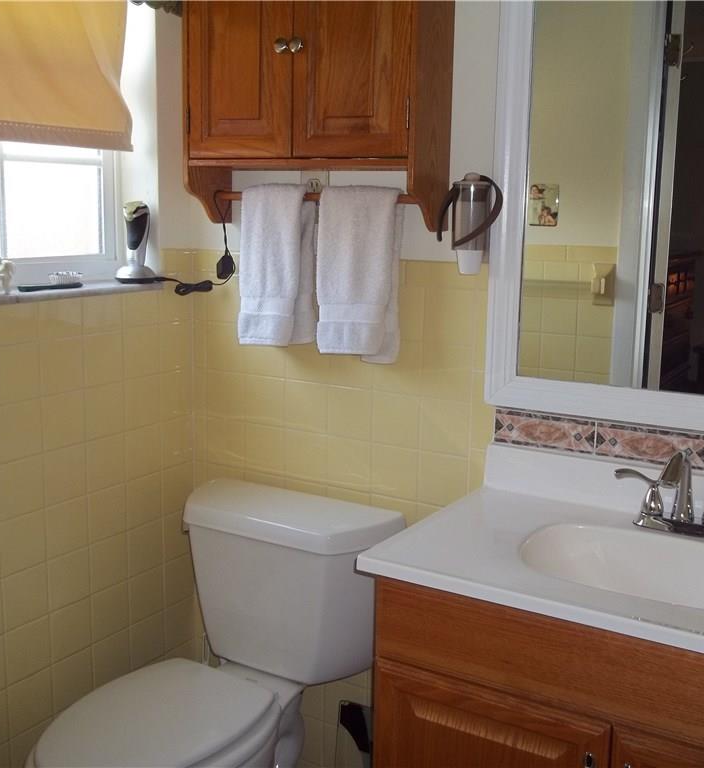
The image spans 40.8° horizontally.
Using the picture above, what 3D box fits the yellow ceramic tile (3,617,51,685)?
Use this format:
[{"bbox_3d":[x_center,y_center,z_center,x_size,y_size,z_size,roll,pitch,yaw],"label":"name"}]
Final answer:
[{"bbox_3d":[-0.637,0.520,1.855,0.010,0.108,0.108,7,12,31],"label":"yellow ceramic tile"}]

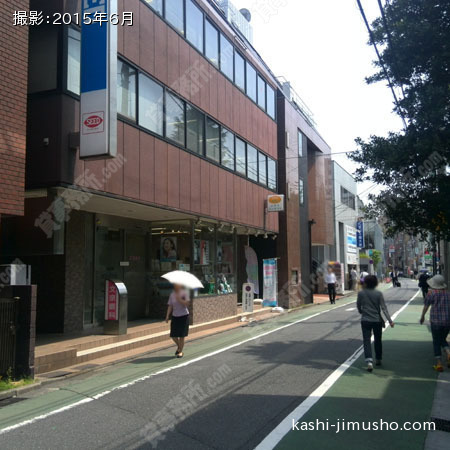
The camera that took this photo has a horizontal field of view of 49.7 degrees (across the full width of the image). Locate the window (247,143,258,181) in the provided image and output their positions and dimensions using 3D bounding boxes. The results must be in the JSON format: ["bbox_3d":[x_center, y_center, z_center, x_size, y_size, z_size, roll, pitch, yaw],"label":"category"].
[{"bbox_3d":[0.996,-2.309,17.857,0.100,1.292,1.130,-3,-6,23],"label":"window"}]

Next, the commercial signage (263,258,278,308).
[{"bbox_3d":[1.781,2.263,19.000,0.580,1.820,0.060,-3,-6,24],"label":"commercial signage"}]

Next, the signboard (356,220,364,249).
[{"bbox_3d":[11.045,0.789,39.500,0.520,2.150,0.200,-3,-6,23],"label":"signboard"}]

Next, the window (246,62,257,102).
[{"bbox_3d":[0.984,-5.375,18.218,0.100,1.332,1.141,-3,-6,23],"label":"window"}]

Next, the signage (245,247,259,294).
[{"bbox_3d":[1.062,1.810,19.300,0.570,1.970,0.080,-3,-6,23],"label":"signage"}]

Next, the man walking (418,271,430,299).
[{"bbox_3d":[11.939,3.556,29.000,0.600,1.660,0.400,-3,-5,23],"label":"man walking"}]

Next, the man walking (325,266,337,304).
[{"bbox_3d":[5.067,2.907,23.200,0.500,1.740,0.340,-3,-6,24],"label":"man walking"}]

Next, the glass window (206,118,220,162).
[{"bbox_3d":[-0.361,-2.587,14.728,0.100,1.292,0.978,-3,-6,23],"label":"glass window"}]

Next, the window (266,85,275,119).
[{"bbox_3d":[1.915,-5.185,20.366,0.100,1.332,1.079,-3,-6,23],"label":"window"}]

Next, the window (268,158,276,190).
[{"bbox_3d":[2.011,-2.132,20.570,0.100,1.230,1.114,-3,-5,23],"label":"window"}]

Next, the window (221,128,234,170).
[{"bbox_3d":[0.105,-2.500,16.067,0.100,1.230,1.094,-3,-5,23],"label":"window"}]

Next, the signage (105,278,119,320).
[{"bbox_3d":[-2.426,1.618,10.400,0.350,0.870,0.100,-3,-5,23],"label":"signage"}]

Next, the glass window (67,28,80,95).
[{"bbox_3d":[-2.690,-3.023,9.465,0.100,1.230,1.083,-3,-5,23],"label":"glass window"}]

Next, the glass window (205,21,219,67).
[{"bbox_3d":[-0.407,-5.540,14.867,0.100,1.030,1.004,-3,-6,24],"label":"glass window"}]

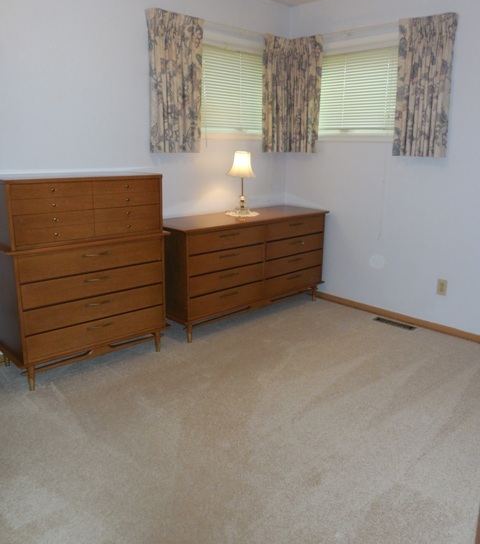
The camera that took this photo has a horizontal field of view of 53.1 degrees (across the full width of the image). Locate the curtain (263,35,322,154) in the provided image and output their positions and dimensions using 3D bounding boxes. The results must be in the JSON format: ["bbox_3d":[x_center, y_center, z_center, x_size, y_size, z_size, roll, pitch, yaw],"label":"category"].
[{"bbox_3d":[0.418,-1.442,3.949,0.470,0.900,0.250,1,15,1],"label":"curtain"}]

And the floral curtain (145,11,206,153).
[{"bbox_3d":[-0.436,-1.284,3.312,0.455,0.900,0.110,-13,20,-42],"label":"floral curtain"}]

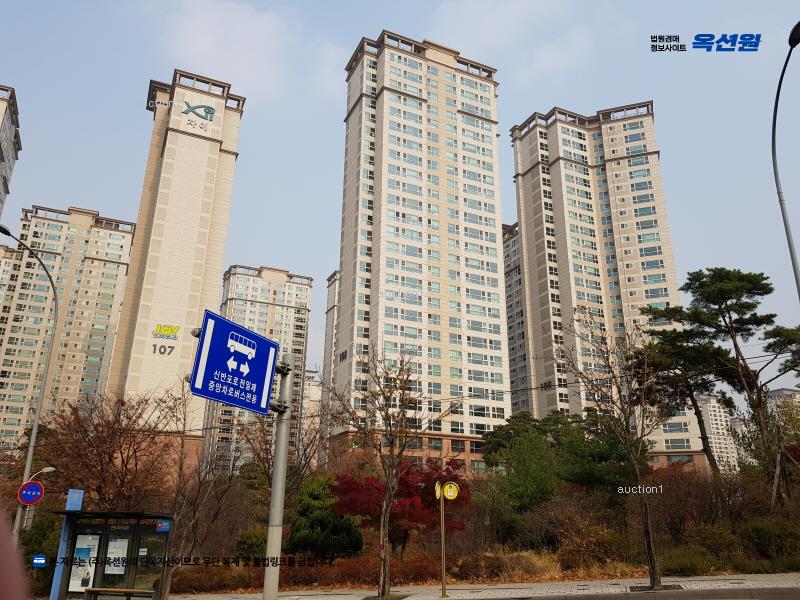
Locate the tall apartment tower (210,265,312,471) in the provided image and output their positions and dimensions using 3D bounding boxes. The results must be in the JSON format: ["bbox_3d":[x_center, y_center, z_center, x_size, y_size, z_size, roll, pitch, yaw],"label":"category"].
[{"bbox_3d":[-49.632,28.530,212.124,29.800,78.700,15.000,9,-20,-24],"label":"tall apartment tower"}]

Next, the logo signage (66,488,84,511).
[{"bbox_3d":[-9.351,5.761,17.326,0.450,0.570,0.100,2,-18,-5],"label":"logo signage"}]

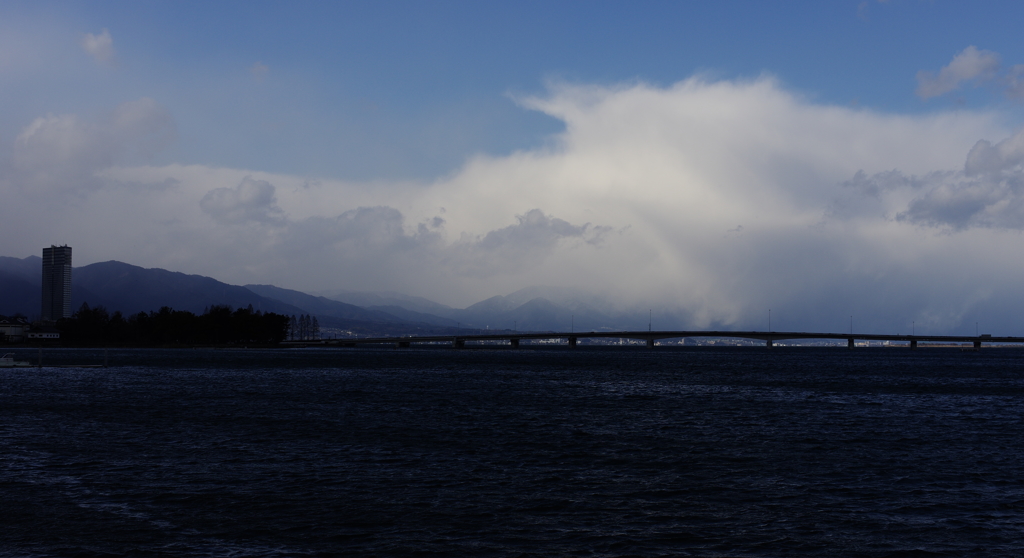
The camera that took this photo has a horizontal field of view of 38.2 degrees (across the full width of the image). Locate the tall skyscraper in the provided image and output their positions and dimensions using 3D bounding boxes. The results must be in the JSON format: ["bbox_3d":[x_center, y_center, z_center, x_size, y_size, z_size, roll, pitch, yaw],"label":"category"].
[{"bbox_3d":[-636.470,22.701,2070.000,56.000,137.000,17.000,-2,-3,41],"label":"tall skyscraper"}]

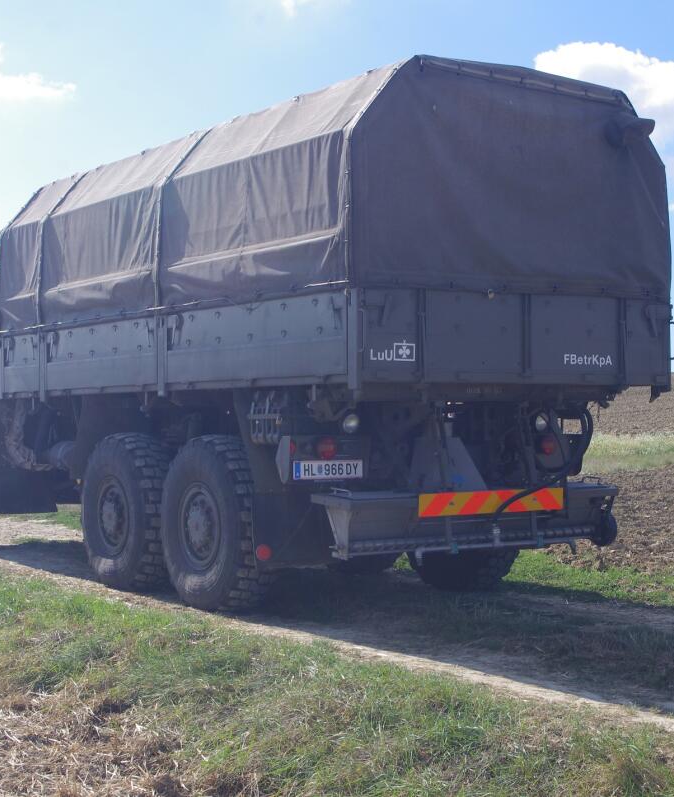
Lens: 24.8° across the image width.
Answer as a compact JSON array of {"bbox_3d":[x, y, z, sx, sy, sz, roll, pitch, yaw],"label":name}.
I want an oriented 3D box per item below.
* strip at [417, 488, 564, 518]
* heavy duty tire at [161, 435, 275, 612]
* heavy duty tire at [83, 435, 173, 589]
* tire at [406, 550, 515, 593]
[{"bbox_3d":[0.991,0.657,9.673,1.150,0.138,0.020,0,-1,-33],"label":"strip"},{"bbox_3d":[-0.827,0.859,10.623,0.340,1.220,1.220,0,-1,-33],"label":"heavy duty tire"},{"bbox_3d":[-1.591,0.876,11.808,0.340,1.220,1.220,0,-1,-33],"label":"heavy duty tire"},{"bbox_3d":[0.963,0.857,11.776,0.340,1.220,1.220,0,-1,-33],"label":"tire"}]

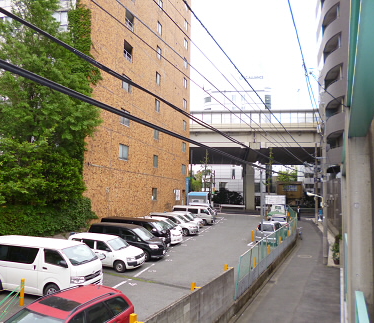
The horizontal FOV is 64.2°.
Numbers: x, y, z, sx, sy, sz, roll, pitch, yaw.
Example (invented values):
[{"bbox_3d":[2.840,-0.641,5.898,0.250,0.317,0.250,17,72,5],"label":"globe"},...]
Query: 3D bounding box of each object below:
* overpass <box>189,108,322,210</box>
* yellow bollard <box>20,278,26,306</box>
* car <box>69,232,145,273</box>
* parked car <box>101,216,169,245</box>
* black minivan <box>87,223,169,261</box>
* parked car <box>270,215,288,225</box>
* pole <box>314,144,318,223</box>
[{"bbox_3d":[12.477,1.382,57.801,32.000,16.000,20.000,0,-7,6],"label":"overpass"},{"bbox_3d":[-5.595,4.457,10.215,0.140,0.880,0.140,1,-7,0],"label":"yellow bollard"},{"bbox_3d":[-4.164,4.584,15.235,4.200,1.520,1.690,-1,-5,18],"label":"car"},{"bbox_3d":[-3.401,4.783,19.876,4.763,1.944,1.799,-1,-5,18],"label":"parked car"},{"bbox_3d":[-3.400,4.680,17.680,4.620,1.840,1.710,0,-6,15],"label":"black minivan"},{"bbox_3d":[8.756,5.851,28.113,1.690,1.450,4.400,-1,-5,20],"label":"parked car"},{"bbox_3d":[14.371,2.348,33.053,0.300,8.950,0.300,1,-7,0],"label":"pole"}]

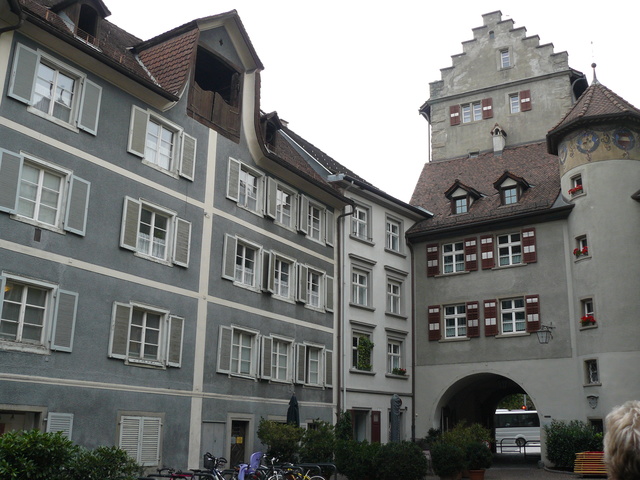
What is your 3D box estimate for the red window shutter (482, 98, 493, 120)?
[{"bbox_3d":[9.189,-7.192,36.466,0.529,1.195,0.050,-7,-18,26],"label":"red window shutter"}]

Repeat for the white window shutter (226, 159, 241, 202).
[{"bbox_3d":[-2.842,-1.974,22.004,0.050,1.425,0.552,-10,-20,31],"label":"white window shutter"}]

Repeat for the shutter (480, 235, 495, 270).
[{"bbox_3d":[7.625,0.568,30.238,0.582,1.565,0.060,-11,-20,34],"label":"shutter"}]

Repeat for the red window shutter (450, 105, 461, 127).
[{"bbox_3d":[7.582,-6.963,37.244,0.538,1.236,0.050,-7,-18,26],"label":"red window shutter"}]

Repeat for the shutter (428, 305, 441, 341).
[{"bbox_3d":[5.208,3.746,30.131,0.570,1.566,0.050,-10,-20,32],"label":"shutter"}]

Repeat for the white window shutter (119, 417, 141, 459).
[{"bbox_3d":[-4.899,5.166,17.189,0.050,1.163,0.654,-9,-19,31],"label":"white window shutter"}]

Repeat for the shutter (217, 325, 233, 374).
[{"bbox_3d":[-2.962,3.453,20.839,0.050,1.432,0.590,-9,-19,31],"label":"shutter"}]

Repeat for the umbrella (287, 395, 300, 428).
[{"bbox_3d":[-0.797,5.797,19.660,0.380,2.507,0.380,1,-16,0],"label":"umbrella"}]

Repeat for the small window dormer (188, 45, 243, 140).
[{"bbox_3d":[-3.557,-5.046,22.872,0.350,2.733,2.395,-9,-19,31],"label":"small window dormer"}]

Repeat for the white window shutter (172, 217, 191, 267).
[{"bbox_3d":[-4.174,0.084,20.258,0.060,1.429,0.644,-9,-19,31],"label":"white window shutter"}]

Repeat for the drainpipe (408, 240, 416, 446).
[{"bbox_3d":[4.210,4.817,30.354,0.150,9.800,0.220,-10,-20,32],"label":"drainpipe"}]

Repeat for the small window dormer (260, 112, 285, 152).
[{"bbox_3d":[-2.140,-3.962,24.908,1.200,1.650,0.900,-10,-20,31],"label":"small window dormer"}]

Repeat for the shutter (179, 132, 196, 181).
[{"bbox_3d":[-4.080,-2.578,20.629,0.050,1.436,0.604,-9,-19,31],"label":"shutter"}]

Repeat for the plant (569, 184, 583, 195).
[{"bbox_3d":[10.991,-2.148,28.600,0.300,0.380,0.550,8,-18,-23],"label":"plant"}]

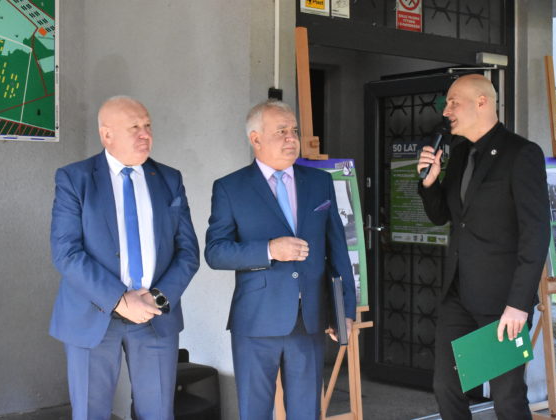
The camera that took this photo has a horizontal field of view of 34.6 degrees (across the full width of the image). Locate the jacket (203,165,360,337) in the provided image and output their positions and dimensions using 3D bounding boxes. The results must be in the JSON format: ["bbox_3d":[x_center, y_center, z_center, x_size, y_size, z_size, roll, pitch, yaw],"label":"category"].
[{"bbox_3d":[0.010,0.165,3.720,0.600,0.730,0.370,0,1,-18],"label":"jacket"}]

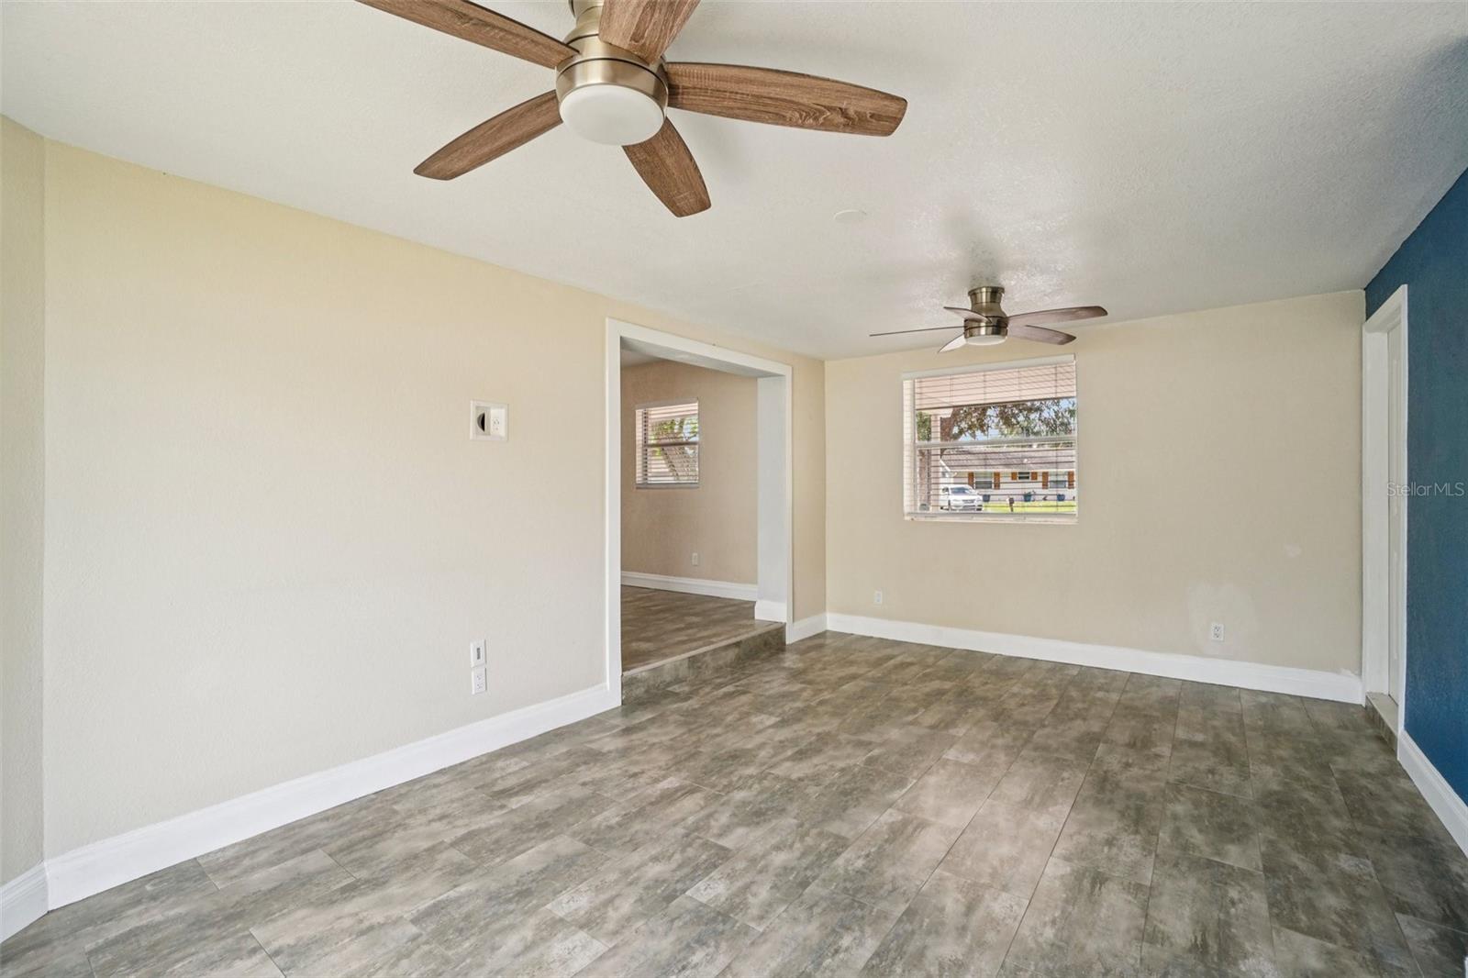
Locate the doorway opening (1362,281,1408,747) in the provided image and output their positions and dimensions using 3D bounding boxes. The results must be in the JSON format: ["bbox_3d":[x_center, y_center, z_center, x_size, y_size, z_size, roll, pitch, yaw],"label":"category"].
[{"bbox_3d":[3.463,0.166,3.169,0.180,2.252,1.068,0,0,39],"label":"doorway opening"}]

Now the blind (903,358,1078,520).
[{"bbox_3d":[1.985,-0.365,4.838,1.283,1.200,0.060,0,0,33],"label":"blind"}]

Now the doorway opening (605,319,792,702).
[{"bbox_3d":[-0.201,0.143,4.362,0.220,2.284,1.975,0,0,38],"label":"doorway opening"}]

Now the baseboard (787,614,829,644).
[{"bbox_3d":[0.637,1.200,5.311,0.020,0.160,0.630,0,0,40],"label":"baseboard"}]

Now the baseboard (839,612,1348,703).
[{"bbox_3d":[2.313,1.204,4.615,3.471,0.160,0.020,0,0,33],"label":"baseboard"}]

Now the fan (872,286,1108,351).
[{"bbox_3d":[1.475,-0.997,3.580,1.300,0.310,1.300,0,0,33],"label":"fan"}]

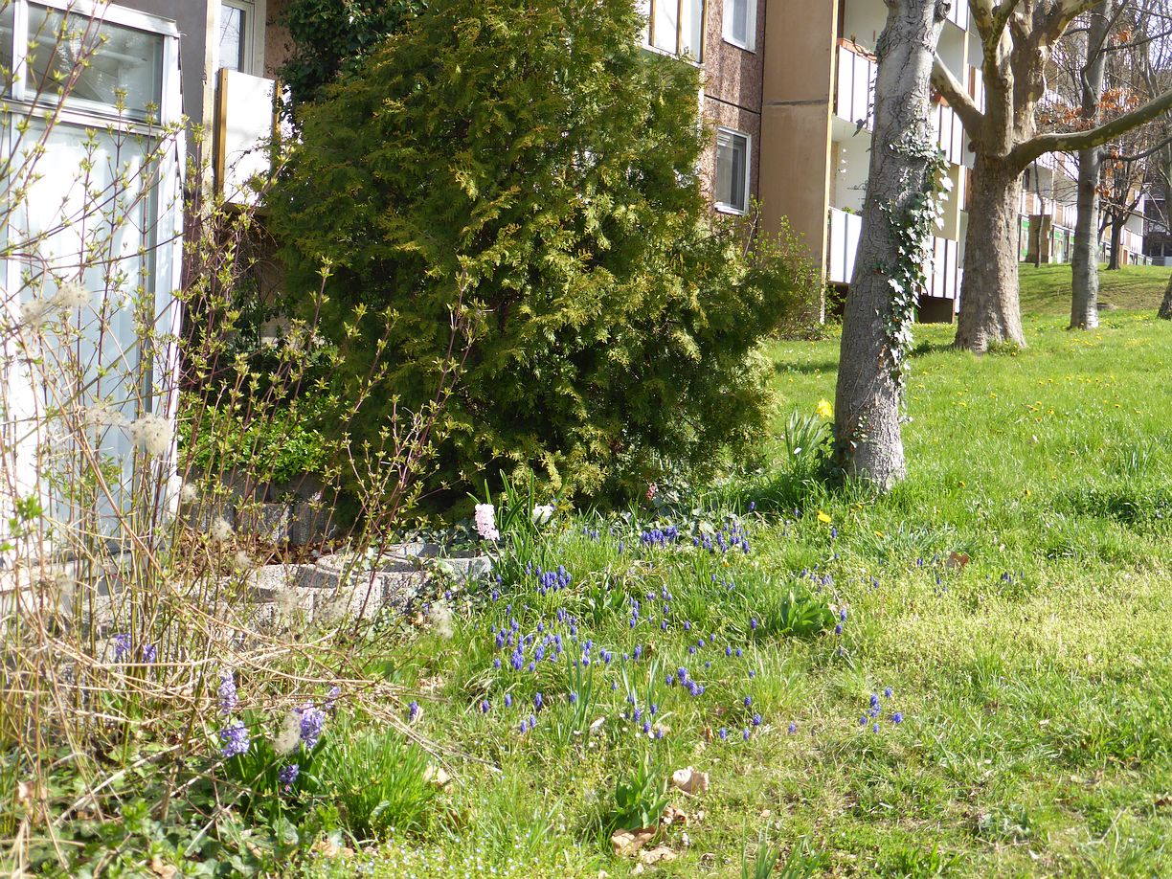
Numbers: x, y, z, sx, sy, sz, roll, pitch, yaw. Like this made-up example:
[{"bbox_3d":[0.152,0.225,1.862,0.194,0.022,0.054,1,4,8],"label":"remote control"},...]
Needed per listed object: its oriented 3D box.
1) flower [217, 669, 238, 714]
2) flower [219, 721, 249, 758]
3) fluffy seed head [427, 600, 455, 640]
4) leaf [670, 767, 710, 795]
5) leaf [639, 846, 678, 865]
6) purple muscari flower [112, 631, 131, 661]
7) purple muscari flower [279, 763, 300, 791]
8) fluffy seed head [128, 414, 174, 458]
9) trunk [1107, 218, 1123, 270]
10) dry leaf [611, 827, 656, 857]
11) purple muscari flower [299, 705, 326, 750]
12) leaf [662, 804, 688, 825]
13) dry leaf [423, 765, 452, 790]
[{"bbox_3d":[-0.939,0.661,4.080,0.051,0.115,0.051,2,1,0],"label":"flower"},{"bbox_3d":[-0.874,0.746,3.870,0.070,0.090,0.068,2,1,0],"label":"flower"},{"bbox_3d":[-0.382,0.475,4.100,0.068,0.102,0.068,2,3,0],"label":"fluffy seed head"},{"bbox_3d":[0.262,0.858,3.920,0.095,0.058,0.075,2,3,0],"label":"leaf"},{"bbox_3d":[0.170,0.978,3.670,0.083,0.027,0.070,2,1,0],"label":"leaf"},{"bbox_3d":[-1.385,0.619,4.650,0.051,0.083,0.051,2,1,0],"label":"purple muscari flower"},{"bbox_3d":[-0.716,0.813,3.750,0.047,0.064,0.047,2,1,0],"label":"purple muscari flower"},{"bbox_3d":[-0.966,-0.009,3.450,0.100,0.092,0.090,2,3,0],"label":"fluffy seed head"},{"bbox_3d":[18.683,-6.881,55.000,0.500,1.830,0.500,2,3,0],"label":"trunk"},{"bbox_3d":[0.113,0.957,3.700,0.100,0.050,0.080,2,1,0],"label":"dry leaf"},{"bbox_3d":[-0.685,0.721,3.900,0.067,0.108,0.065,2,3,0],"label":"purple muscari flower"},{"bbox_3d":[0.218,0.927,3.840,0.064,0.036,0.057,2,1,0],"label":"leaf"},{"bbox_3d":[-0.372,0.850,3.920,0.072,0.050,0.062,2,3,0],"label":"dry leaf"}]

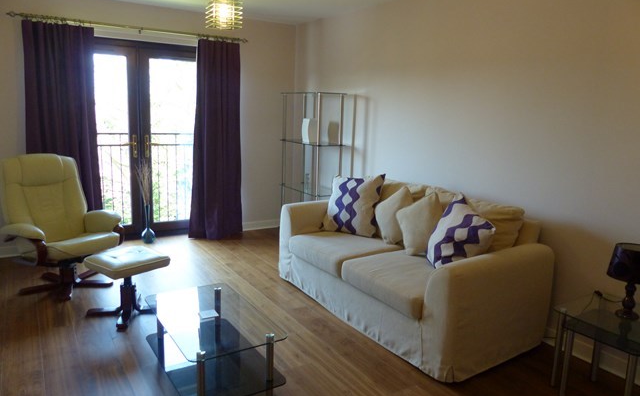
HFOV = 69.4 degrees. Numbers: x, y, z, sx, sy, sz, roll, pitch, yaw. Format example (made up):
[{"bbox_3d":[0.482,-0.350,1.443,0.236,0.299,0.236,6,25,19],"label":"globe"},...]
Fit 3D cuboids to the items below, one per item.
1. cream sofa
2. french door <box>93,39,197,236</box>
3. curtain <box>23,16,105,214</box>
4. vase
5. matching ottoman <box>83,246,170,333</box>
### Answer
[{"bbox_3d":[0.578,0.405,3.536,0.959,0.870,1.991,-5,13,-34],"label":"cream sofa"},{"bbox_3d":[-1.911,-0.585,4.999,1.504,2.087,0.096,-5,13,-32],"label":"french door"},{"bbox_3d":[-2.378,-0.503,4.330,0.597,2.131,0.133,-5,13,-32],"label":"curtain"},{"bbox_3d":[-1.846,0.255,4.971,0.165,0.448,0.165,-5,13,-32],"label":"vase"},{"bbox_3d":[-1.330,0.620,3.233,0.387,0.425,0.401,8,12,30],"label":"matching ottoman"}]

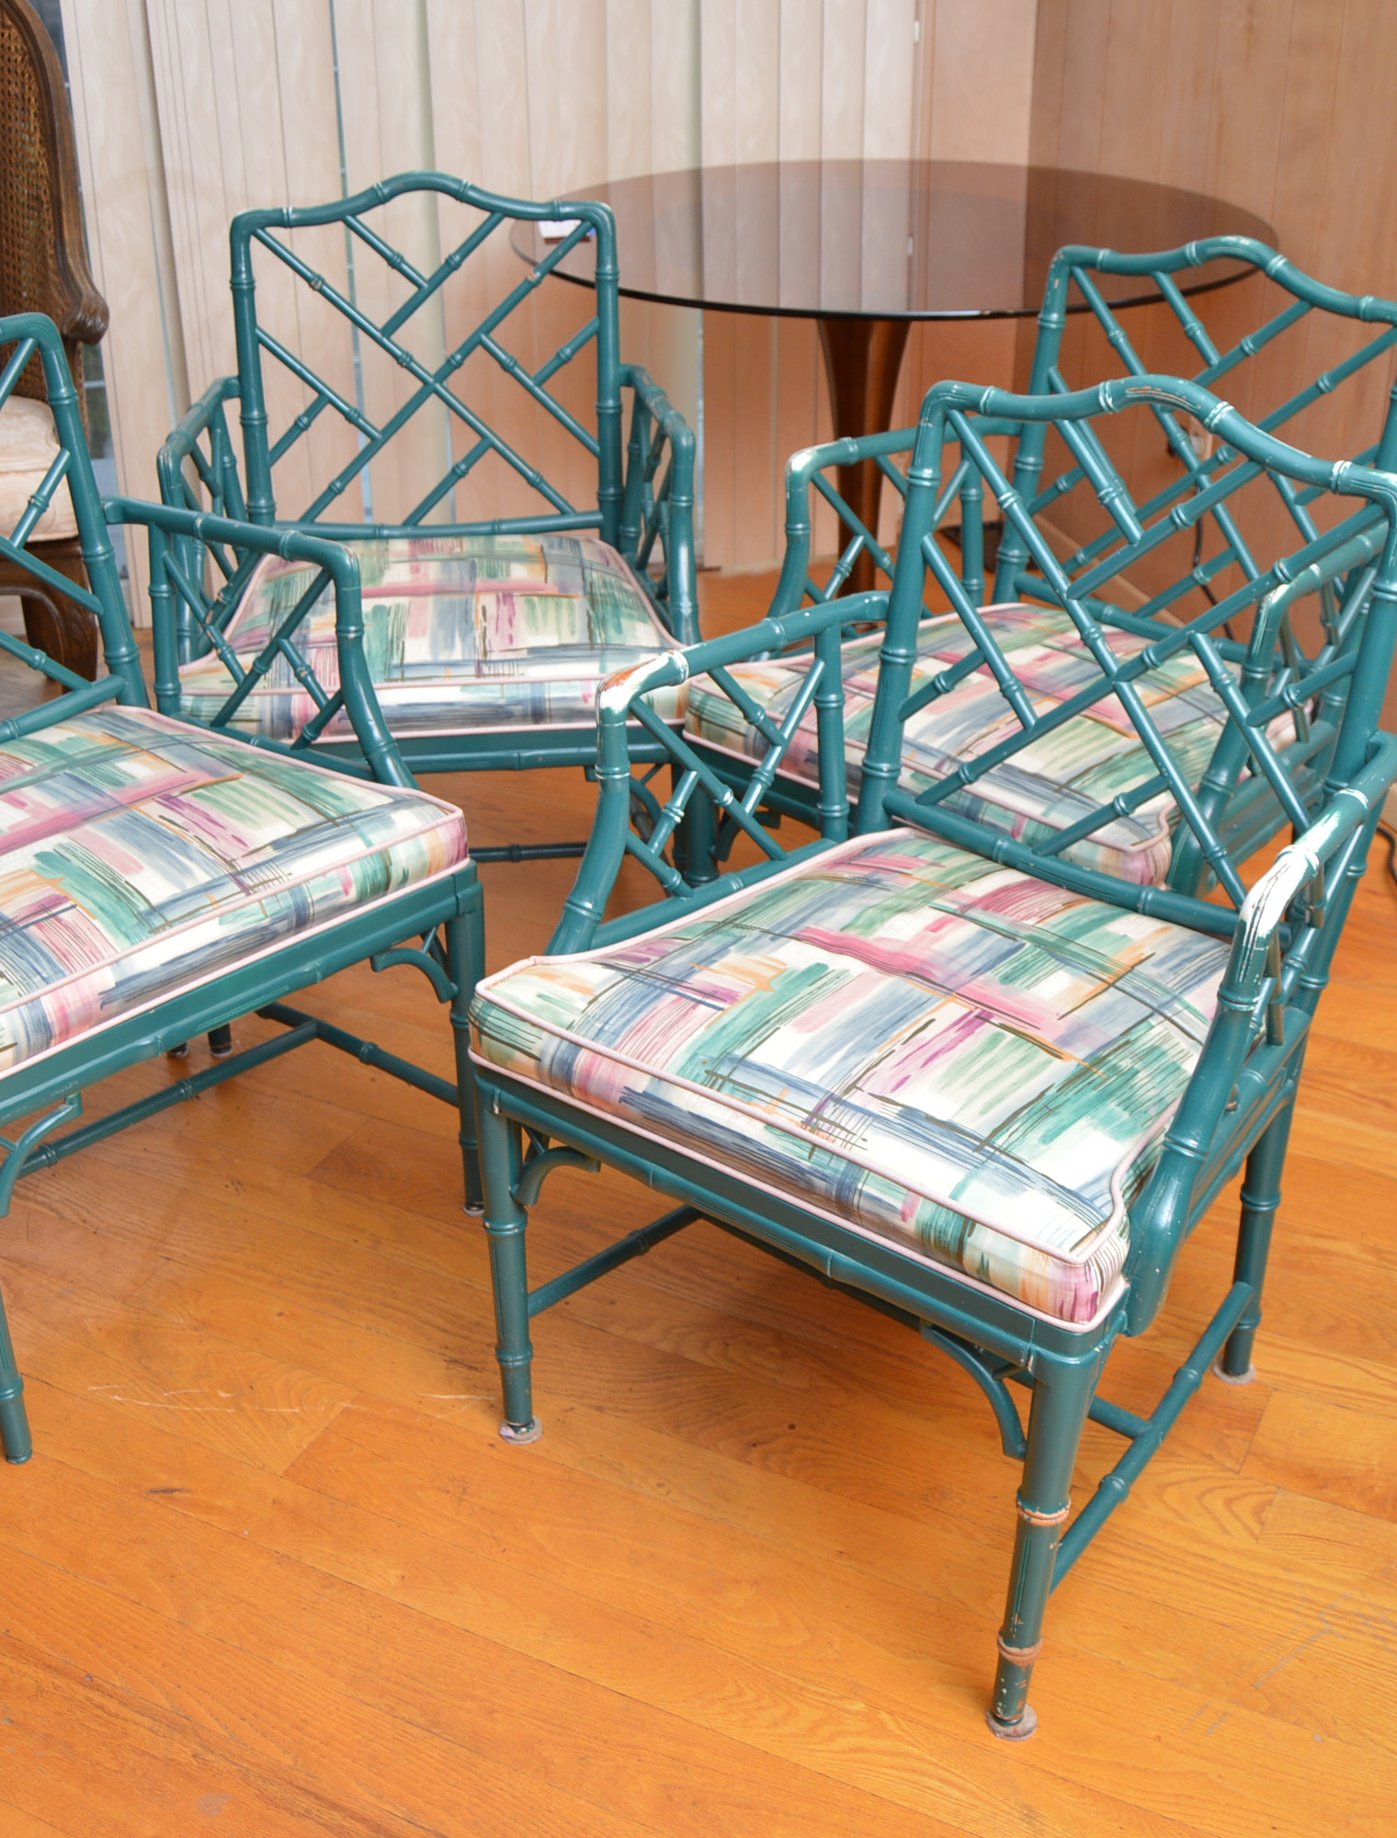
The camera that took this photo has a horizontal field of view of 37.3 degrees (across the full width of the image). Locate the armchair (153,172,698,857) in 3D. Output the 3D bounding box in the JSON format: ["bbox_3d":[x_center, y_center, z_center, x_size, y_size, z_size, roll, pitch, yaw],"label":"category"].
[{"bbox_3d":[-0.314,-0.390,2.516,0.616,0.905,0.578,-3,29,-5],"label":"armchair"}]

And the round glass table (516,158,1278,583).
[{"bbox_3d":[0.312,-0.773,3.386,1.202,0.720,1.202,0,29,0],"label":"round glass table"}]

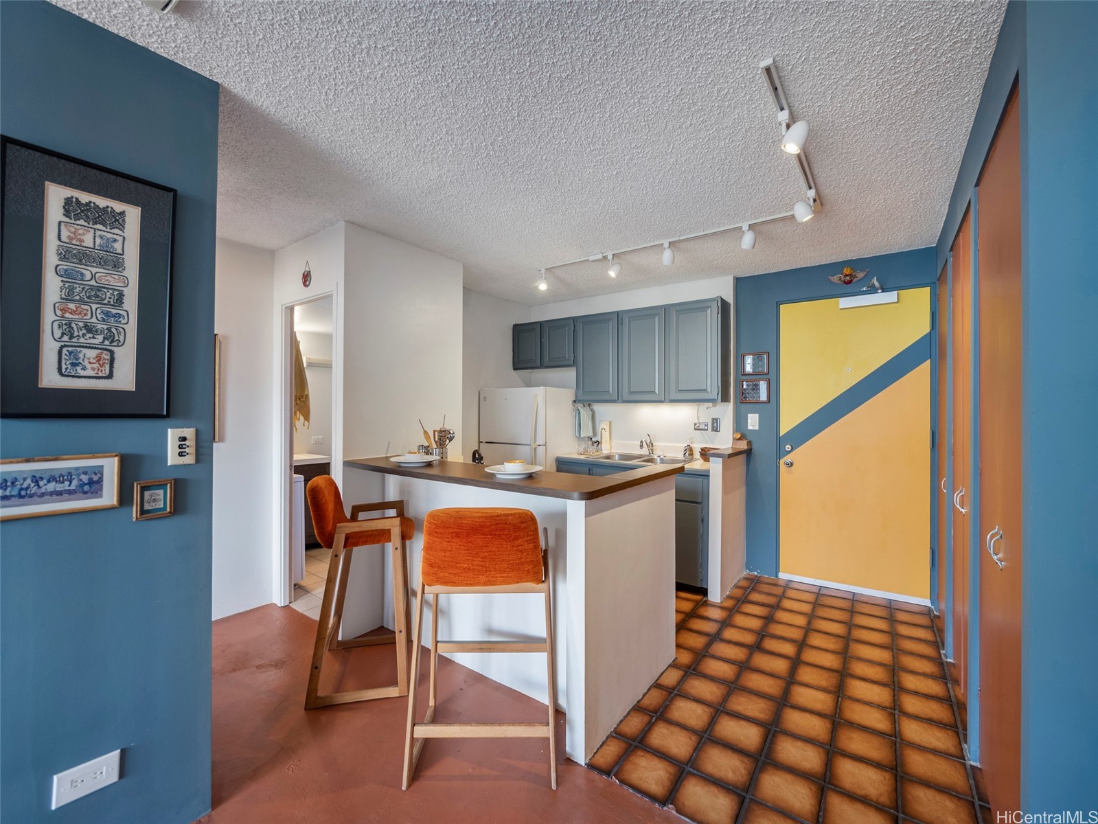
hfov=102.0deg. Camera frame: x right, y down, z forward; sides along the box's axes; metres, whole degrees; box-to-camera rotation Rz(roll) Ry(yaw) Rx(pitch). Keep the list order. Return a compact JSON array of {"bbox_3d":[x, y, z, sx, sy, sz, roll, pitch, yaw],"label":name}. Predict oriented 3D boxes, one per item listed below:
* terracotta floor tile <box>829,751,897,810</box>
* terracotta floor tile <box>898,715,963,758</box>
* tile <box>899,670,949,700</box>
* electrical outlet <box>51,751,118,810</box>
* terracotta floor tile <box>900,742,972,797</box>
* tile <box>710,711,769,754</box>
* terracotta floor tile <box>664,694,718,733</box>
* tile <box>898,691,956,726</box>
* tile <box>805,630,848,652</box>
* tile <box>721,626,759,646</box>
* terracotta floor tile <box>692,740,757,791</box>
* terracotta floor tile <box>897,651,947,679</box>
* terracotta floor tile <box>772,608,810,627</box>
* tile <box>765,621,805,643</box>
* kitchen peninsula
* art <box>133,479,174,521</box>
[{"bbox_3d":[1.129,1.316,1.597,0.186,0.010,0.186,0,0,37],"label":"terracotta floor tile"},{"bbox_3d":[1.562,1.337,1.822,0.197,0.012,0.197,0,0,37],"label":"terracotta floor tile"},{"bbox_3d":[1.762,1.292,2.100,0.189,0.010,0.190,0,0,37],"label":"tile"},{"bbox_3d":[-1.276,1.014,1.228,0.009,0.084,0.128,0,0,37],"label":"electrical outlet"},{"bbox_3d":[1.384,1.290,1.606,0.189,0.010,0.190,0,0,37],"label":"terracotta floor tile"},{"bbox_3d":[0.764,1.291,1.787,0.189,0.010,0.190,0,0,37],"label":"tile"},{"bbox_3d":[0.612,1.320,1.943,0.196,0.012,0.196,0,0,36],"label":"terracotta floor tile"},{"bbox_3d":[1.649,1.301,1.946,0.188,0.012,0.187,-1,-1,37],"label":"tile"},{"bbox_3d":[1.584,1.320,2.538,0.196,0.012,0.196,0,0,36],"label":"tile"},{"bbox_3d":[1.135,1.337,2.653,0.197,0.012,0.197,0,0,37],"label":"tile"},{"bbox_3d":[0.659,1.317,1.666,0.186,0.010,0.186,0,0,37],"label":"terracotta floor tile"},{"bbox_3d":[1.923,1.320,2.300,0.196,0.012,0.196,0,0,36],"label":"terracotta floor tile"},{"bbox_3d":[1.558,1.321,2.858,0.186,0.010,0.186,0,0,37],"label":"terracotta floor tile"},{"bbox_3d":[1.409,1.313,2.650,0.188,0.012,0.187,-1,-1,37],"label":"tile"},{"bbox_3d":[-0.231,0.809,2.509,1.659,1.013,0.960,0,0,37],"label":"kitchen peninsula"},{"bbox_3d":[-1.169,0.257,1.313,0.018,0.107,0.090,0,0,37],"label":"art"}]

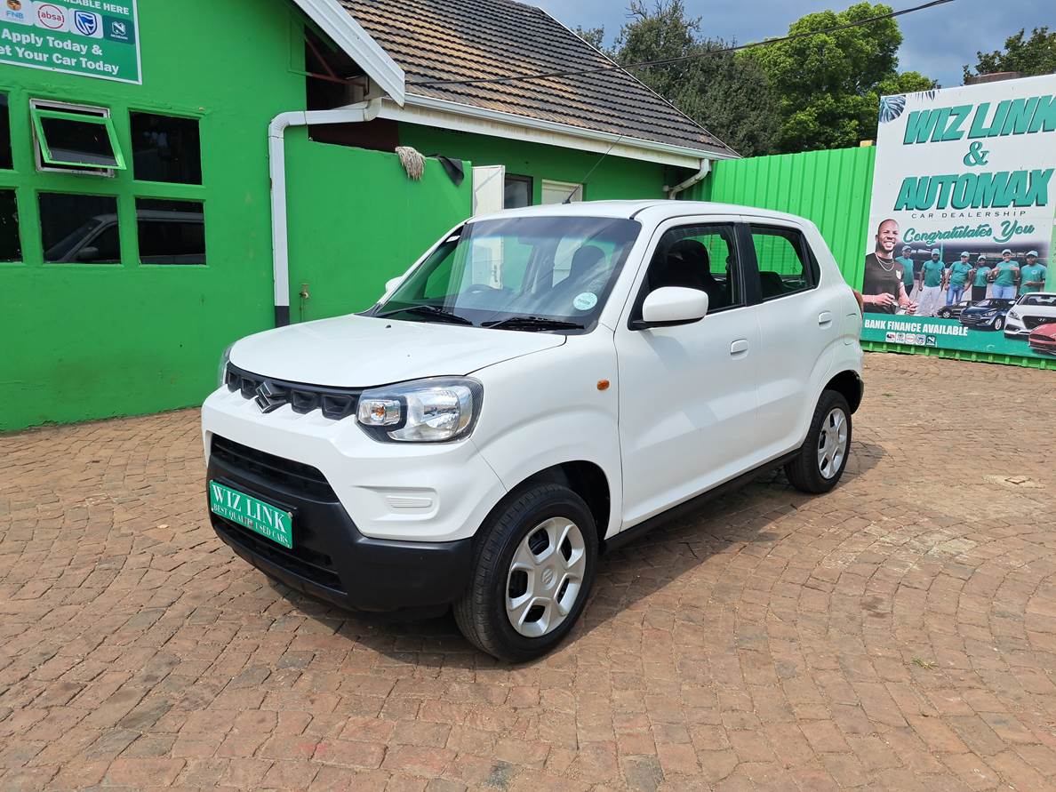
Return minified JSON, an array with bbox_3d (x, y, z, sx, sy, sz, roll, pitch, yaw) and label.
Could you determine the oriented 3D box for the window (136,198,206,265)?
[{"bbox_3d":[-2.882,-1.321,5.937,0.508,0.510,0.070,-9,14,-42],"label":"window"}]

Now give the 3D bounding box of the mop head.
[{"bbox_3d":[-1.171,-2.316,7.290,0.260,0.310,0.160,-9,14,-42],"label":"mop head"}]

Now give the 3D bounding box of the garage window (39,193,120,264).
[{"bbox_3d":[-3.357,-1.248,5.504,0.512,0.504,0.070,-9,14,-42],"label":"garage window"}]

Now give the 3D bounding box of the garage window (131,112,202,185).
[{"bbox_3d":[-2.870,-1.958,5.828,0.517,0.509,0.070,-9,14,-42],"label":"garage window"}]

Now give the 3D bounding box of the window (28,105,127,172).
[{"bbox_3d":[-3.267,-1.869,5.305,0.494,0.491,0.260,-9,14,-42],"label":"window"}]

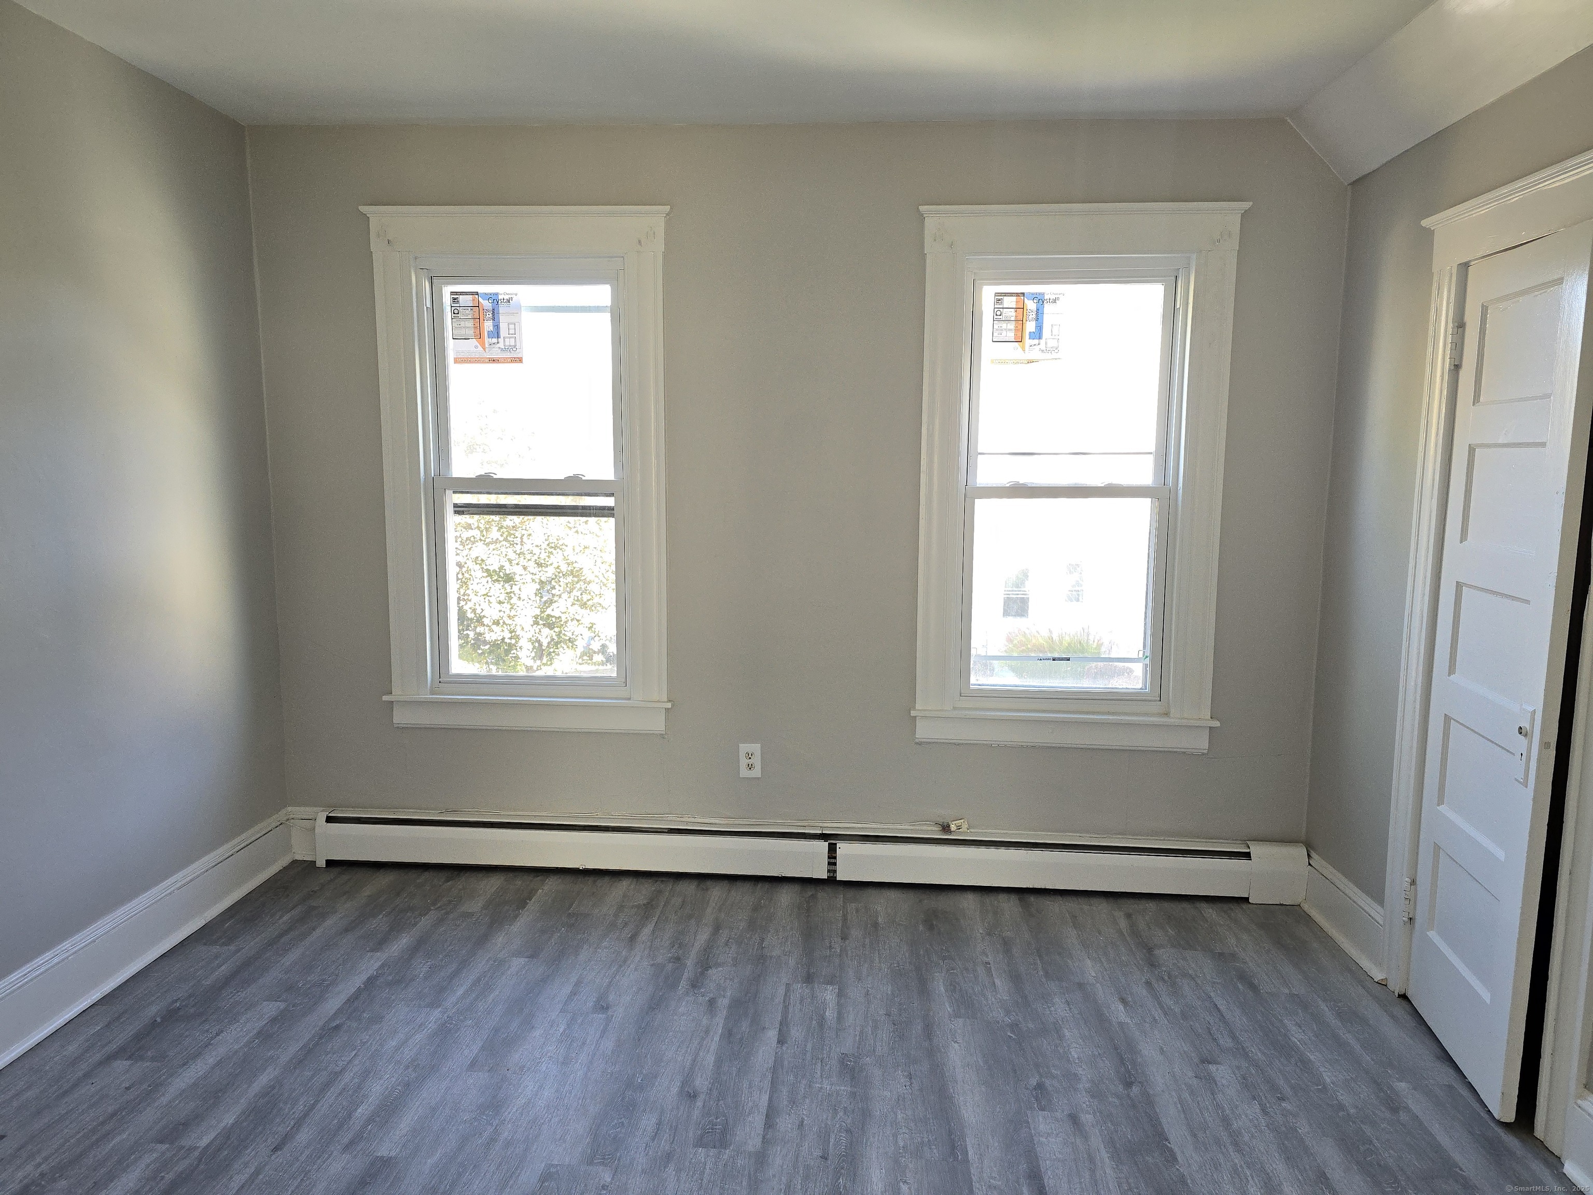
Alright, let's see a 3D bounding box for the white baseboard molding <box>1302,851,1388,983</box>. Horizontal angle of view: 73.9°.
[{"bbox_3d":[1.681,0.946,3.243,0.040,0.215,0.570,1,8,4],"label":"white baseboard molding"}]

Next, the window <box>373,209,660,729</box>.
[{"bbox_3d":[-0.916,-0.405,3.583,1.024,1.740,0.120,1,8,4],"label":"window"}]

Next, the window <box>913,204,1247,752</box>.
[{"bbox_3d":[0.892,-0.362,3.468,1.020,1.752,0.135,1,8,4],"label":"window"}]

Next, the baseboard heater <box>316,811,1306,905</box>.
[{"bbox_3d":[-0.010,0.884,3.649,3.382,0.198,0.077,1,8,4],"label":"baseboard heater"}]

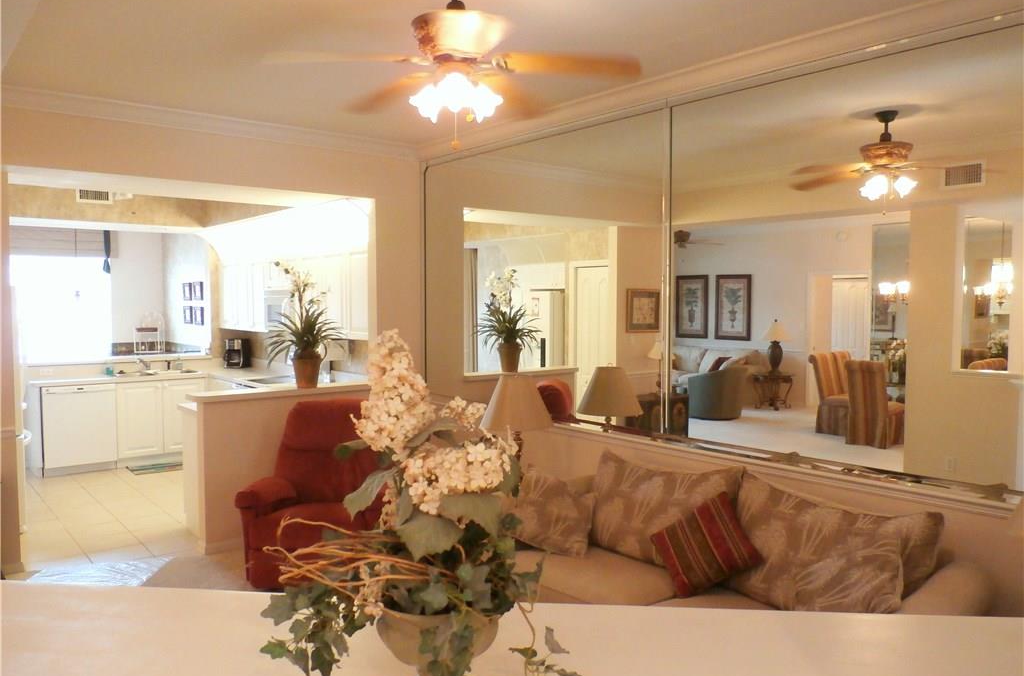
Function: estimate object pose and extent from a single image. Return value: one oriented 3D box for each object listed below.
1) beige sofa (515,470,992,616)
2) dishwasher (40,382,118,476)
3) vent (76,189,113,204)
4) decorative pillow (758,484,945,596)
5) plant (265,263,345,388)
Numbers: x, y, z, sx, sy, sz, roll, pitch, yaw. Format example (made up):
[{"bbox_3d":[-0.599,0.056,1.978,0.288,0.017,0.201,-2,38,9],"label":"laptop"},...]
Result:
[{"bbox_3d":[0.848,1.108,3.395,0.950,0.820,2.130,-3,4,-40],"label":"beige sofa"},{"bbox_3d":[-4.289,0.868,7.255,0.610,0.865,0.600,-3,4,-40],"label":"dishwasher"},{"bbox_3d":[-4.088,-1.388,7.249,0.315,0.155,0.030,-3,4,-40],"label":"vent"},{"bbox_3d":[1.266,0.777,2.866,0.200,0.460,0.740,24,-13,-39],"label":"decorative pillow"},{"bbox_3d":[-1.503,-0.086,5.297,0.570,0.900,0.560,-2,4,-40],"label":"plant"}]

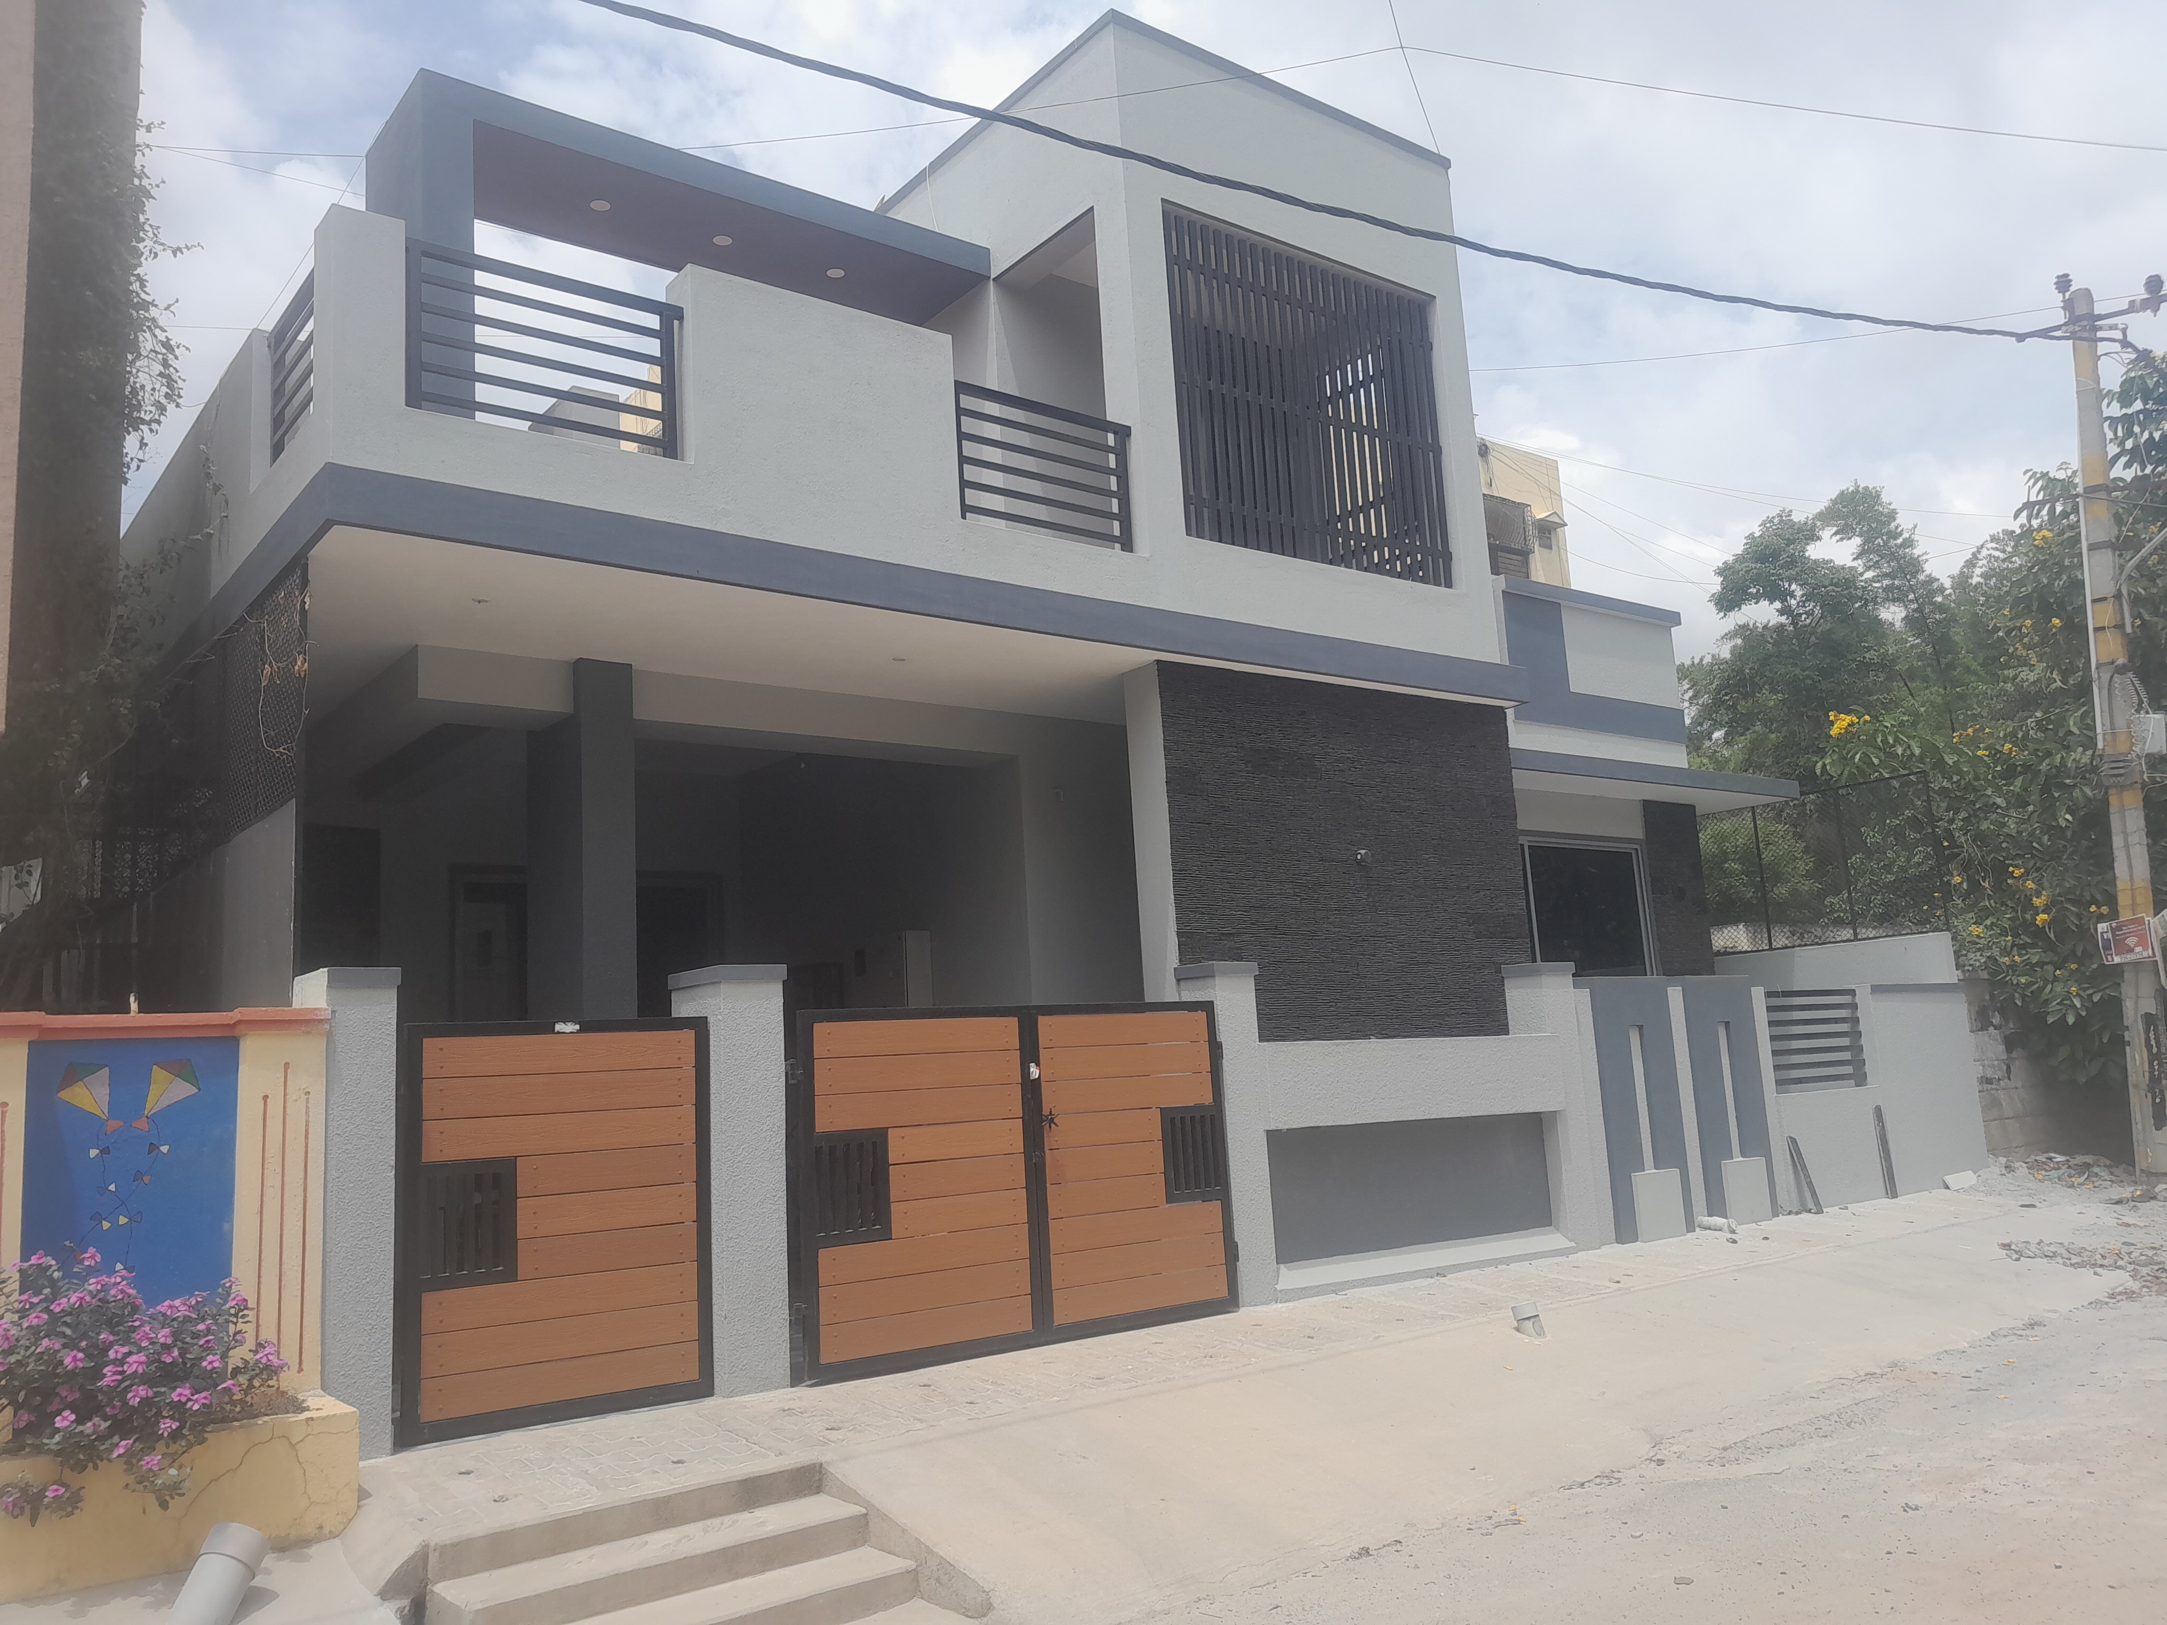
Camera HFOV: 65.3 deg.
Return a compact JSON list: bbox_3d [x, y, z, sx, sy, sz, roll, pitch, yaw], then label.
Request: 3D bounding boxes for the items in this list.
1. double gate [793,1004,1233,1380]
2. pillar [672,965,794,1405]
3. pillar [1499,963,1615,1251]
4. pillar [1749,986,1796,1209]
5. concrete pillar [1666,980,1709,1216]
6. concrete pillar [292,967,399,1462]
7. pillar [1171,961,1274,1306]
[{"bbox_3d":[-0.237,1.618,7.587,2.390,1.495,0.070,4,-12,-38],"label":"double gate"},{"bbox_3d":[-1.455,1.497,6.990,0.325,1.690,0.500,4,-12,-38],"label":"pillar"},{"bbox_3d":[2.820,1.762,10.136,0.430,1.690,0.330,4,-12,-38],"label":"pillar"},{"bbox_3d":[4.660,1.966,11.513,0.180,1.525,0.170,4,-12,-38],"label":"pillar"},{"bbox_3d":[3.879,1.903,10.907,0.180,1.540,0.170,4,-12,-38],"label":"concrete pillar"},{"bbox_3d":[-2.630,1.405,6.013,0.255,1.677,0.420,4,-12,-38],"label":"concrete pillar"},{"bbox_3d":[0.711,1.617,8.514,0.320,1.690,0.340,4,-12,-38],"label":"pillar"}]

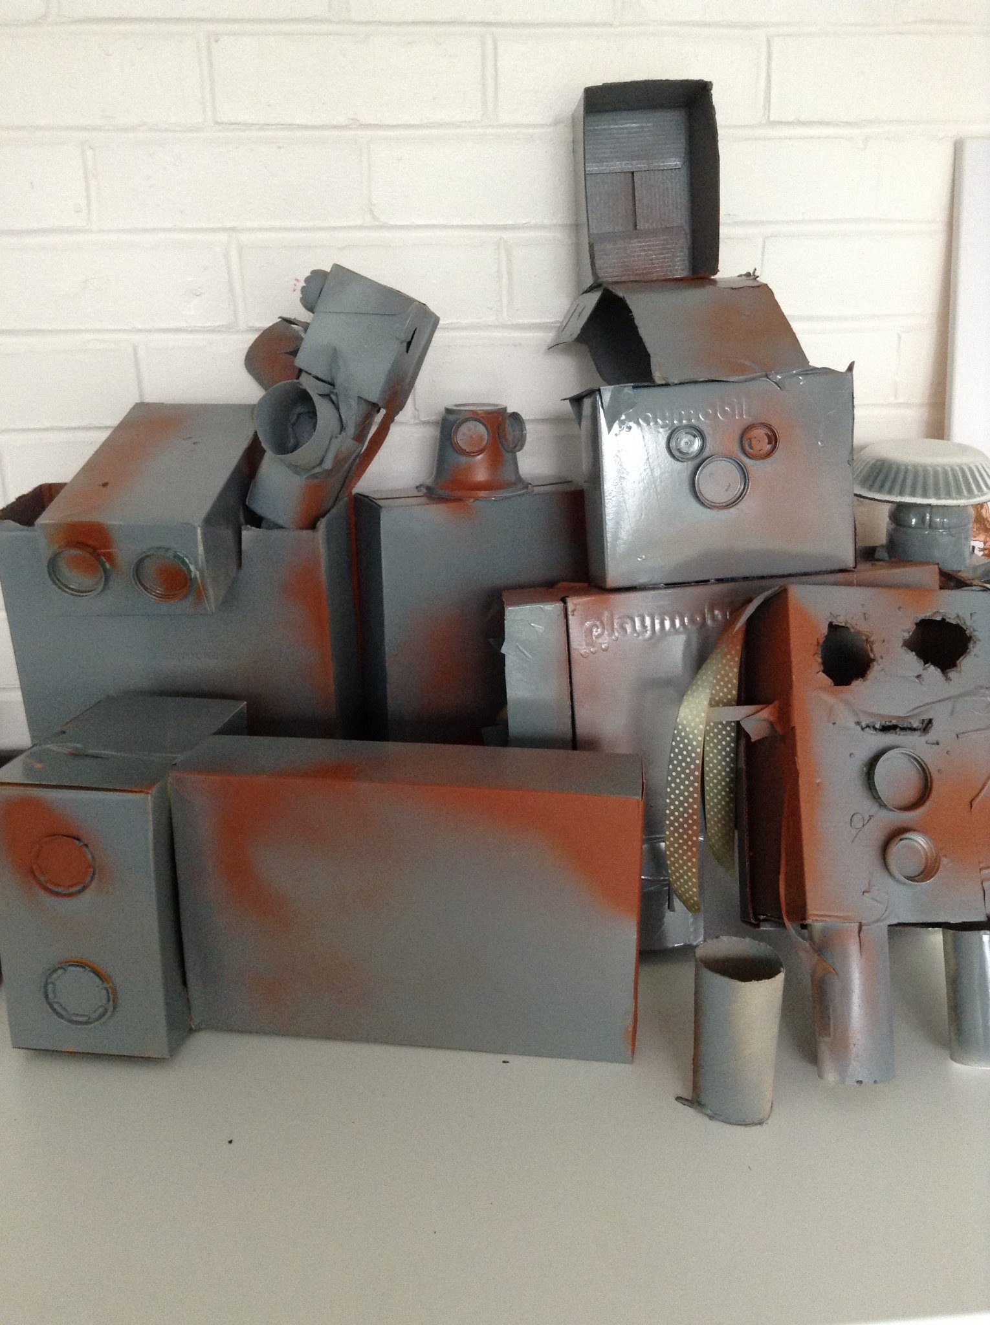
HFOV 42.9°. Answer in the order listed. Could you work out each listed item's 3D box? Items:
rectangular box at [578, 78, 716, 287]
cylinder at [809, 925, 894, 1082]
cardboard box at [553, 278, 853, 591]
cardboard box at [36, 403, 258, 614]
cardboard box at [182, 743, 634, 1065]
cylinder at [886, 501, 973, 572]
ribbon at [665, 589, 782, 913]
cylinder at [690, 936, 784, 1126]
[{"bbox_3d":[0.098,-0.316,0.842,0.080,0.114,0.089,-4,15,-1],"label":"rectangular box"},{"bbox_3d":[0.221,0.196,0.760,0.047,0.107,0.047,0,18,0],"label":"cylinder"},{"bbox_3d":[0.145,-0.162,0.881,0.198,0.205,0.066,-5,9,-9],"label":"cardboard box"},{"bbox_3d":[-0.235,-0.118,0.919,0.107,0.066,0.217,1,32,3],"label":"cardboard box"},{"bbox_3d":[-0.051,0.147,0.801,0.281,0.179,0.067,2,18,7],"label":"cardboard box"},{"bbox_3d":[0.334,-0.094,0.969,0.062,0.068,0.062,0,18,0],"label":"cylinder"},{"bbox_3d":[0.140,0.054,0.774,0.060,0.205,0.050,-2,18,-6],"label":"ribbon"},{"bbox_3d":[0.140,0.214,0.726,0.048,0.096,0.048,0,18,0],"label":"cylinder"}]

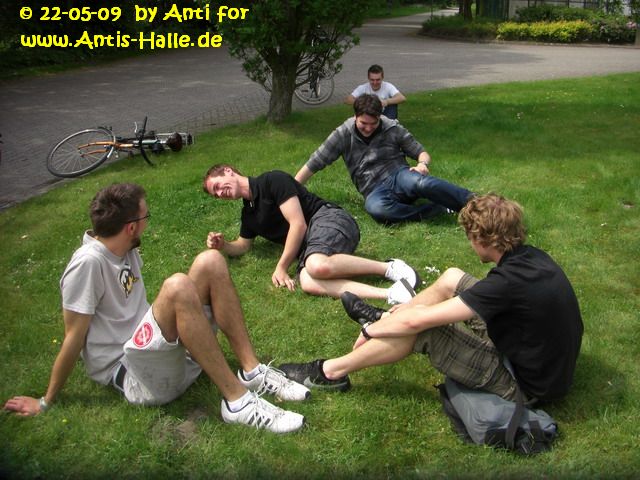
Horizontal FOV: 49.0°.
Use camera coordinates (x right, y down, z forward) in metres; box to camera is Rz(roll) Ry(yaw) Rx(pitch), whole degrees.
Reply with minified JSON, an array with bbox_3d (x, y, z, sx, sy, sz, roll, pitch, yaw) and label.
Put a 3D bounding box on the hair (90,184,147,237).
[{"bbox_3d":[-0.726,-0.106,2.530,0.170,0.195,0.205,13,23,32],"label":"hair"}]

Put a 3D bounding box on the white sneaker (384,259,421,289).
[{"bbox_3d":[0.453,0.184,3.856,0.120,0.110,0.280,-6,21,-16],"label":"white sneaker"}]

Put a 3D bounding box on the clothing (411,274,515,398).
[{"bbox_3d":[0.650,0.385,2.800,0.550,0.380,0.420,7,21,18],"label":"clothing"}]

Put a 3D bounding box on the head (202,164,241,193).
[{"bbox_3d":[-0.599,-0.354,4.250,0.235,0.165,0.205,10,47,6],"label":"head"}]

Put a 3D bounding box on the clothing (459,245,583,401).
[{"bbox_3d":[0.801,0.324,2.794,0.410,0.560,0.450,9,22,23],"label":"clothing"}]

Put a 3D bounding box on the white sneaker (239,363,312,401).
[{"bbox_3d":[-0.182,0.546,2.766,0.297,0.120,0.110,4,20,12],"label":"white sneaker"}]

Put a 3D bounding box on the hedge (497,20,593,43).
[{"bbox_3d":[7.030,-6.529,22.000,2.900,0.670,1.000,7,21,18],"label":"hedge"}]

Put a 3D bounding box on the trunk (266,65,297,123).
[{"bbox_3d":[-0.450,-1.714,8.219,0.310,0.680,0.310,0,20,0],"label":"trunk"}]

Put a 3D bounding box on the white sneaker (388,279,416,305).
[{"bbox_3d":[0.433,0.273,3.647,0.120,0.110,0.280,-6,21,-16],"label":"white sneaker"}]

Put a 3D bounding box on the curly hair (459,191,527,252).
[{"bbox_3d":[0.644,-0.065,2.622,0.235,0.215,0.205,13,24,31],"label":"curly hair"}]

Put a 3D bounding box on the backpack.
[{"bbox_3d":[0.667,0.633,2.610,0.380,0.170,0.320,0,20,0],"label":"backpack"}]

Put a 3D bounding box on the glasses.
[{"bbox_3d":[-0.728,-0.074,2.548,0.142,0.045,0.145,13,23,32],"label":"glasses"}]

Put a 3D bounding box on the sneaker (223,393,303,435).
[{"bbox_3d":[-0.207,0.616,2.567,0.311,0.120,0.110,3,20,7],"label":"sneaker"}]

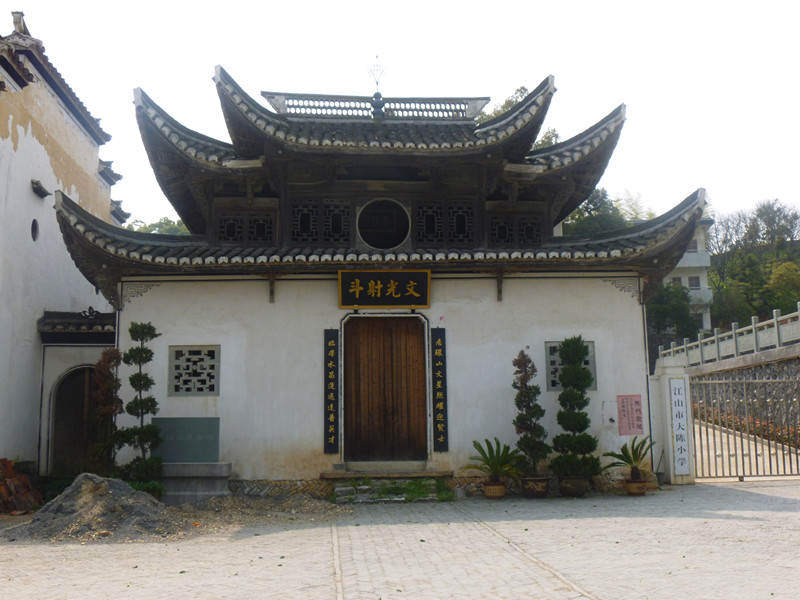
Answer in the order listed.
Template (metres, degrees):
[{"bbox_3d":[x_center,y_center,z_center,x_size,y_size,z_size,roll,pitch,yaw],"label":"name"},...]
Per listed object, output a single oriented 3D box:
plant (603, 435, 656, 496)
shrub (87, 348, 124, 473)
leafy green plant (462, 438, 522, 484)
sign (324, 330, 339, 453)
[{"bbox_3d":[4.276,3.084,15.085,1.021,1.061,0.900,0,-8,-4],"label":"plant"},{"bbox_3d":[-4.790,1.867,13.204,0.546,2.118,0.620,0,-7,-3],"label":"shrub"},{"bbox_3d":[1.545,2.658,13.362,1.031,0.731,0.900,0,-7,-3],"label":"leafy green plant"},{"bbox_3d":[-1.332,1.764,15.621,0.277,2.361,0.040,0,-8,-4],"label":"sign"}]

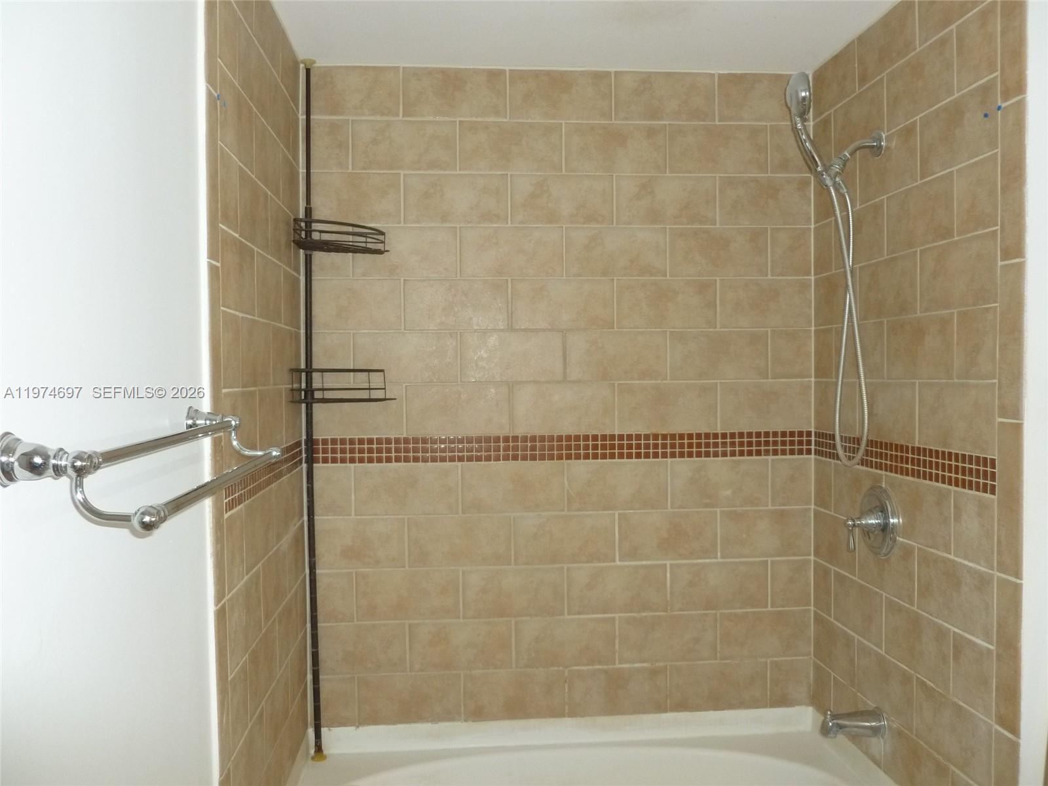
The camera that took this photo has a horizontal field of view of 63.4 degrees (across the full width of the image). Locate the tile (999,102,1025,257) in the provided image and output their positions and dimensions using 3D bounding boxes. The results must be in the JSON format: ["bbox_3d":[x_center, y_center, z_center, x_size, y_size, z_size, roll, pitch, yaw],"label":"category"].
[{"bbox_3d":[0.938,-0.404,1.618,0.010,0.303,0.075,-1,1,-5],"label":"tile"}]

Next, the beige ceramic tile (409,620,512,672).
[{"bbox_3d":[-0.186,0.740,2.485,0.304,0.149,0.010,-1,1,-5],"label":"beige ceramic tile"}]

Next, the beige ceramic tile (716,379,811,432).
[{"bbox_3d":[0.715,0.038,2.512,0.279,0.144,0.010,-1,1,-5],"label":"beige ceramic tile"}]

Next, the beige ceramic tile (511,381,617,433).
[{"bbox_3d":[0.118,0.044,2.492,0.302,0.144,0.010,-1,1,-5],"label":"beige ceramic tile"}]

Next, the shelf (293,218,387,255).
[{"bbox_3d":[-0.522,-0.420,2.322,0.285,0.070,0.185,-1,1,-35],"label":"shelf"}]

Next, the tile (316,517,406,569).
[{"bbox_3d":[-0.481,0.436,2.449,0.277,0.148,0.010,-1,1,-5],"label":"tile"}]

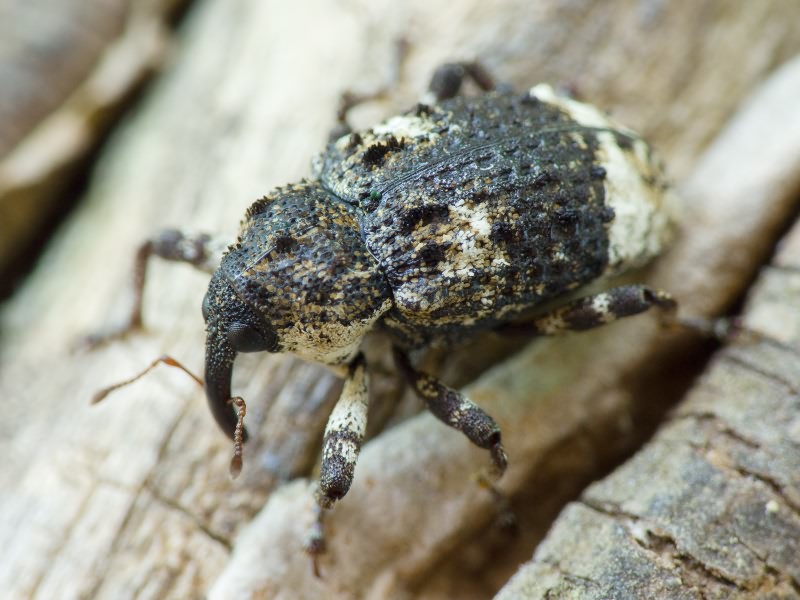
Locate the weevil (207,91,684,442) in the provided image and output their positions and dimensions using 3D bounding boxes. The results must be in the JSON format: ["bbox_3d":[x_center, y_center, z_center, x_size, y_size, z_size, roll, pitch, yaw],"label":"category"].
[{"bbox_3d":[0.001,-0.001,0.089,0.010,0.006,0.004,-16,47,-21],"label":"weevil"}]

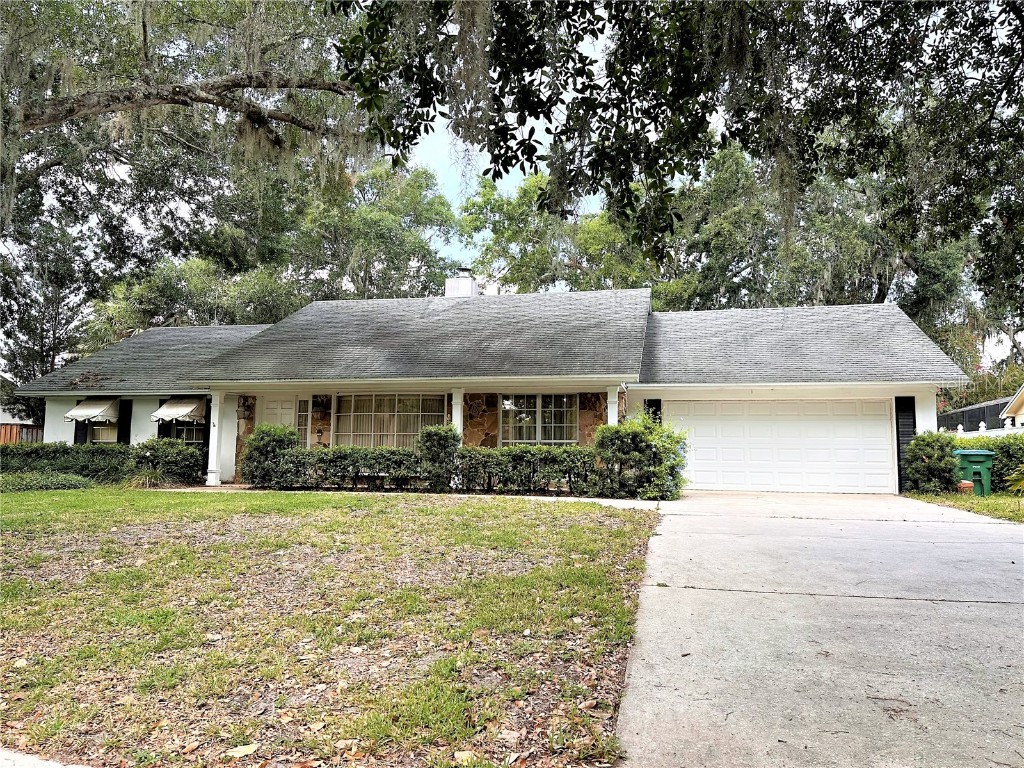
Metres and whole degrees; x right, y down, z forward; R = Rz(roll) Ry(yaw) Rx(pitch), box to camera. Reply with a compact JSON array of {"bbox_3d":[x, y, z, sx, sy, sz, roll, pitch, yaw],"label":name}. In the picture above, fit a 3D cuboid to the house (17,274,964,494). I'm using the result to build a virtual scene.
[{"bbox_3d":[-1.247,-0.302,21.489,24.028,6.373,11.736,-1,-5,12],"label":"house"}]

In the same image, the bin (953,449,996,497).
[{"bbox_3d":[10.696,2.032,16.477,0.740,1.080,0.840,-1,-5,20],"label":"bin"}]

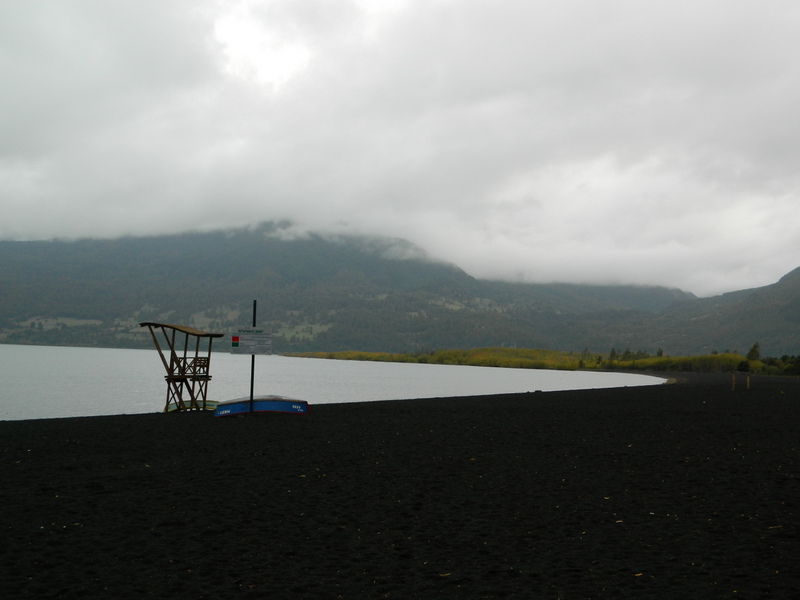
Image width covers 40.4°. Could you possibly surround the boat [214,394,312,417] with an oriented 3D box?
[{"bbox_3d":[-5.840,4.419,45.413,3.920,0.850,1.450,0,-2,-20],"label":"boat"}]

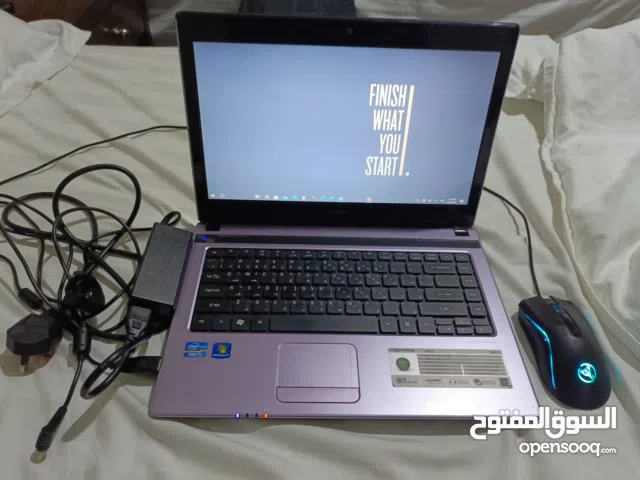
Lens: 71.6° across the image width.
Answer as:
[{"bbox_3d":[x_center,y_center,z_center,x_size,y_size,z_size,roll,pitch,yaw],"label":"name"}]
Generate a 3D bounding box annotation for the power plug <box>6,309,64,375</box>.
[{"bbox_3d":[-0.282,0.105,0.440,0.042,0.040,0.050,13,12,-12],"label":"power plug"}]

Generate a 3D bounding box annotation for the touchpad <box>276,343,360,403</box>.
[{"bbox_3d":[-0.002,0.123,0.411,0.075,0.003,0.059,1,46,-2],"label":"touchpad"}]

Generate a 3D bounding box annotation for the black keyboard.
[{"bbox_3d":[0.024,0.053,0.479,0.302,0.006,0.110,1,46,-2],"label":"black keyboard"}]

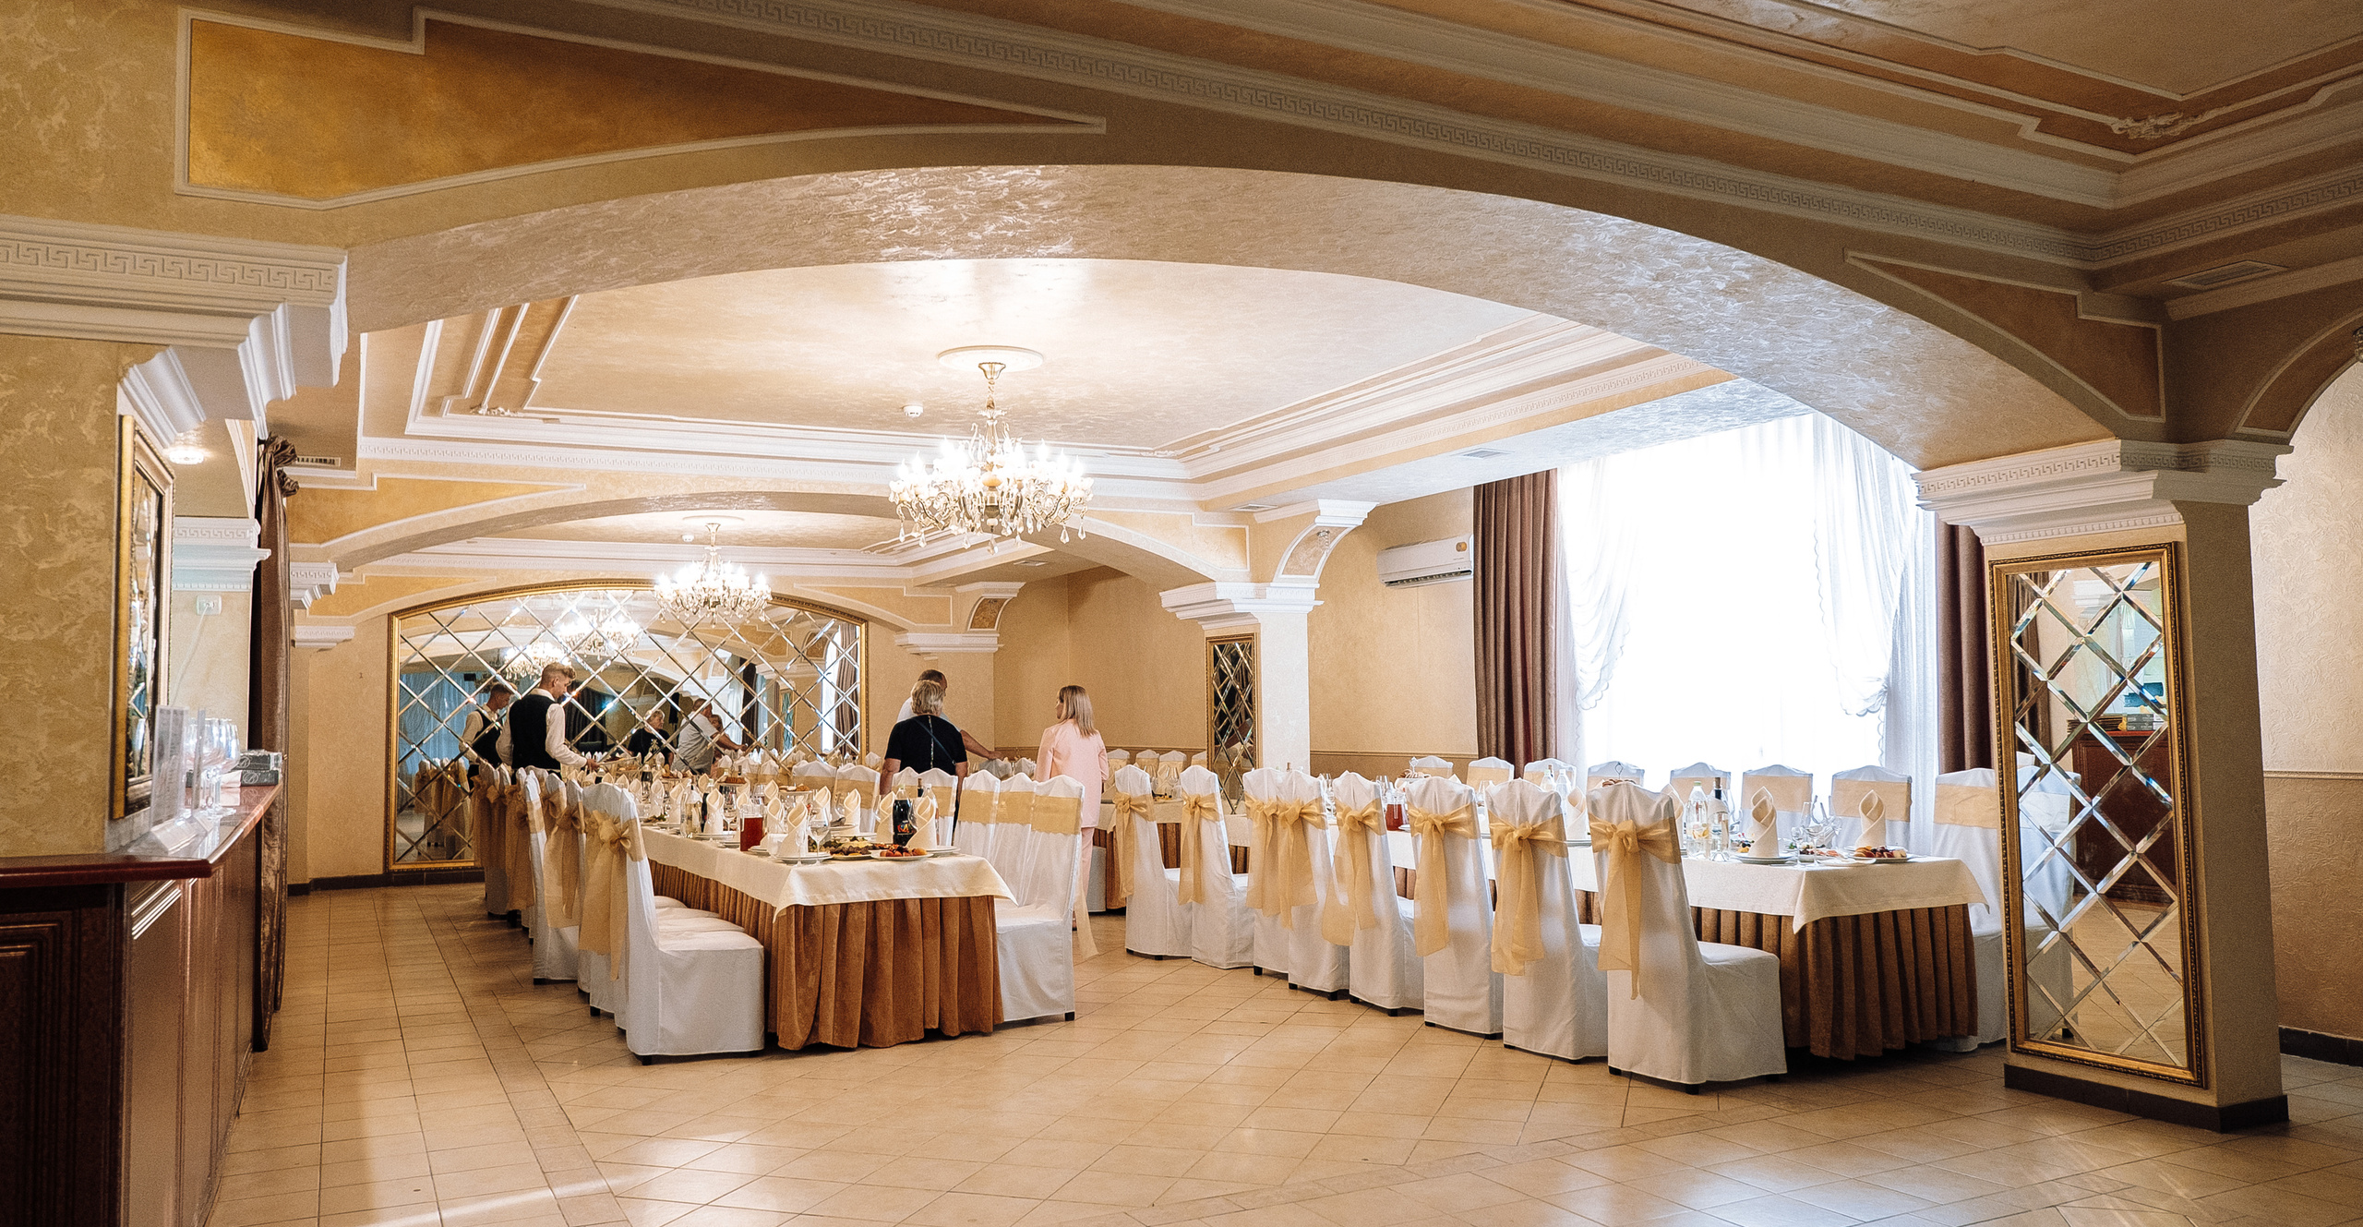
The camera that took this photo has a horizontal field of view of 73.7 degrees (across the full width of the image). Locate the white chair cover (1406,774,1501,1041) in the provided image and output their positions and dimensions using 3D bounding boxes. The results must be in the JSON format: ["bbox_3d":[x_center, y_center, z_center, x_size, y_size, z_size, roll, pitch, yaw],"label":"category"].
[{"bbox_3d":[1.365,1.265,6.899,0.570,1.080,0.460,1,-4,-28],"label":"white chair cover"}]

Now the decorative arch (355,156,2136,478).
[{"bbox_3d":[0.625,-0.823,4.334,5.130,0.460,0.710,1,-4,-27],"label":"decorative arch"}]

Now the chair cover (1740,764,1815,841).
[{"bbox_3d":[2.716,1.288,7.595,0.570,1.080,0.460,1,-4,-28],"label":"chair cover"}]

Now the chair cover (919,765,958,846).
[{"bbox_3d":[-1.616,1.448,9.036,0.594,1.108,0.443,1,-4,-28],"label":"chair cover"}]

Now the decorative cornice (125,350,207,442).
[{"bbox_3d":[-1.926,-0.400,3.005,0.090,0.080,0.720,1,-4,-27],"label":"decorative cornice"}]

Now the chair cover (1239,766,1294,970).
[{"bbox_3d":[0.682,1.370,8.435,0.574,1.095,0.434,2,-5,-30],"label":"chair cover"}]

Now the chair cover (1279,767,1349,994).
[{"bbox_3d":[0.801,1.345,8.005,0.530,1.130,0.420,1,-4,-27],"label":"chair cover"}]

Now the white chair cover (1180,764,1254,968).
[{"bbox_3d":[0.322,1.397,8.820,0.570,1.080,0.460,1,-4,-28],"label":"white chair cover"}]

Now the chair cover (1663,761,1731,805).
[{"bbox_3d":[2.644,1.352,8.441,0.574,1.095,0.434,2,-5,-28],"label":"chair cover"}]

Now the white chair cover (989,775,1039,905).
[{"bbox_3d":[-1.082,1.374,7.943,0.594,1.108,0.443,1,-4,-28],"label":"white chair cover"}]

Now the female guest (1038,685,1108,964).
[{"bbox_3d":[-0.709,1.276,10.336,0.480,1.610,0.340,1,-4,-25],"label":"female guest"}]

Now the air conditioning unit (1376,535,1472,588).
[{"bbox_3d":[1.745,-0.386,11.078,0.220,0.285,1.060,1,-4,-27],"label":"air conditioning unit"}]

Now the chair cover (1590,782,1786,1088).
[{"bbox_3d":[1.922,1.207,6.019,0.604,1.108,0.443,1,-4,-28],"label":"chair cover"}]

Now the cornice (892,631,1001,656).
[{"bbox_3d":[-2.364,0.323,15.710,1.000,0.250,0.600,1,-4,-28],"label":"cornice"}]

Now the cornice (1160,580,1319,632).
[{"bbox_3d":[0.409,-0.042,10.917,0.866,0.267,0.785,1,-4,-28],"label":"cornice"}]

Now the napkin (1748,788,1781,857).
[{"bbox_3d":[2.446,0.878,6.630,0.134,0.280,0.120,-1,-4,9],"label":"napkin"}]

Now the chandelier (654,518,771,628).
[{"bbox_3d":[-3.622,-0.290,12.174,0.901,0.822,0.901,2,-5,-28],"label":"chandelier"}]

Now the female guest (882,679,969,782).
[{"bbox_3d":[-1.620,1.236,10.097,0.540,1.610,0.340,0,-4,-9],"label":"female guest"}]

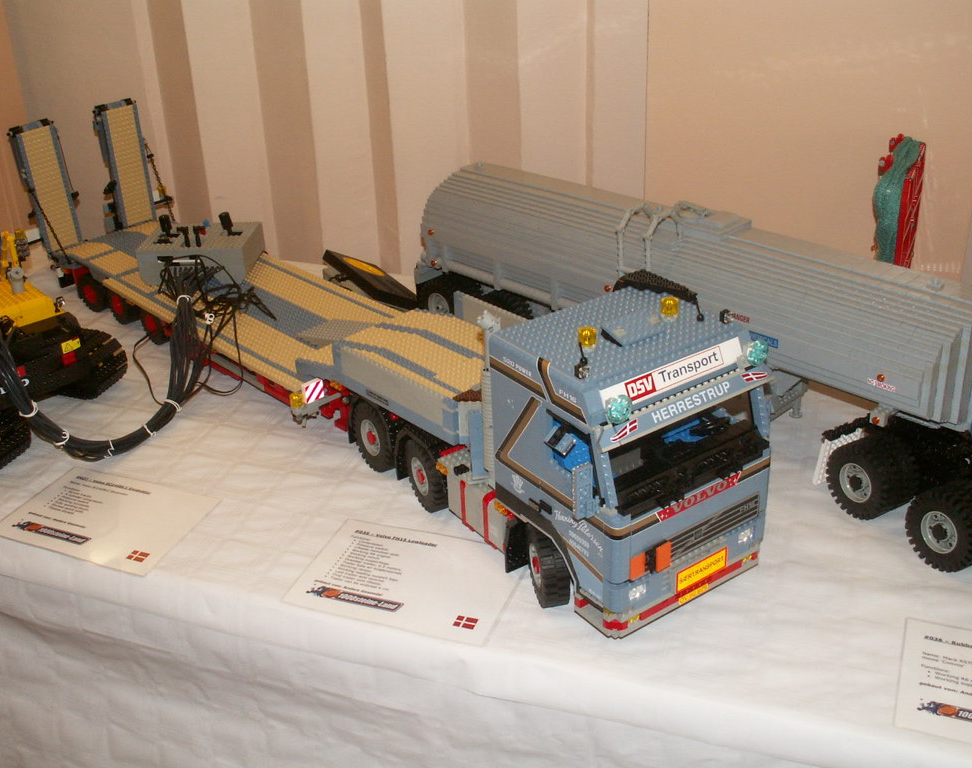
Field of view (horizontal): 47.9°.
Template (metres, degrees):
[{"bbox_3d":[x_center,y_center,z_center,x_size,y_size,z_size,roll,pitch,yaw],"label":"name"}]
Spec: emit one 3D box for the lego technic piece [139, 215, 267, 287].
[{"bbox_3d":[-0.426,-0.214,1.638,0.160,0.093,0.108,0,29,5],"label":"lego technic piece"}]

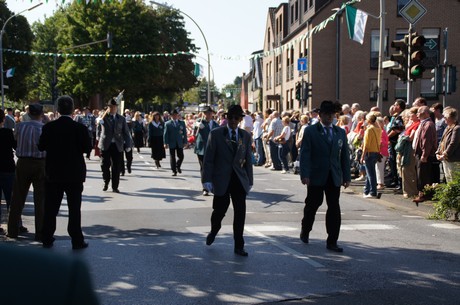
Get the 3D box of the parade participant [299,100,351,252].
[{"bbox_3d":[1.160,0.278,8.100,0.620,1.820,0.550,0,4,-7],"label":"parade participant"}]

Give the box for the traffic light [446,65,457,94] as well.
[{"bbox_3d":[7.820,-2.560,23.400,0.290,0.950,0.360,0,4,3],"label":"traffic light"}]

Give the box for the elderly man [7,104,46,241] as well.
[{"bbox_3d":[-2.589,0.253,8.500,0.520,1.730,0.400,0,3,1],"label":"elderly man"}]

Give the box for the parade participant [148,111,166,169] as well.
[{"bbox_3d":[-2.186,-0.362,20.000,0.540,1.690,0.450,0,3,-13],"label":"parade participant"}]

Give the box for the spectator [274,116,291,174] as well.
[{"bbox_3d":[1.464,-0.202,18.500,0.480,1.620,0.450,1,3,9],"label":"spectator"}]

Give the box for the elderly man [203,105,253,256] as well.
[{"bbox_3d":[-0.018,0.324,7.750,0.560,1.770,0.580,-1,3,-16],"label":"elderly man"}]

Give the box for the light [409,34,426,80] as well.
[{"bbox_3d":[4.014,-2.034,14.200,0.310,0.960,0.380,0,4,-5],"label":"light"}]

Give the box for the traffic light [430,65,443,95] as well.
[{"bbox_3d":[6.423,-2.261,20.600,0.290,0.920,0.340,-3,4,-36],"label":"traffic light"}]

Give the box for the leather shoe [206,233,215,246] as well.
[{"bbox_3d":[-0.234,1.059,8.100,0.110,0.120,0.280,1,30,13],"label":"leather shoe"}]

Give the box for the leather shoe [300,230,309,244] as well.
[{"bbox_3d":[0.932,1.064,8.300,0.110,0.120,0.280,-1,29,-13],"label":"leather shoe"}]

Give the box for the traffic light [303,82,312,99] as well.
[{"bbox_3d":[3.622,-2.874,31.000,0.420,0.800,0.300,0,3,-12],"label":"traffic light"}]

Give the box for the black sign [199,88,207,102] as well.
[{"bbox_3d":[-1.783,-3.682,43.000,0.340,0.900,0.350,0,4,-3],"label":"black sign"}]

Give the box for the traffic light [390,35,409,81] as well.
[{"bbox_3d":[3.910,-2.168,15.300,0.420,1.050,0.380,0,3,0],"label":"traffic light"}]

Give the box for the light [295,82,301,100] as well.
[{"bbox_3d":[3.236,-2.925,31.800,0.340,0.880,0.290,-3,5,-44],"label":"light"}]

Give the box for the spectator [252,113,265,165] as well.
[{"bbox_3d":[0.905,-0.406,20.700,0.380,1.690,0.450,2,4,30],"label":"spectator"}]

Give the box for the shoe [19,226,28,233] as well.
[{"bbox_3d":[-2.893,1.052,9.150,0.280,0.110,0.110,1,4,12],"label":"shoe"}]

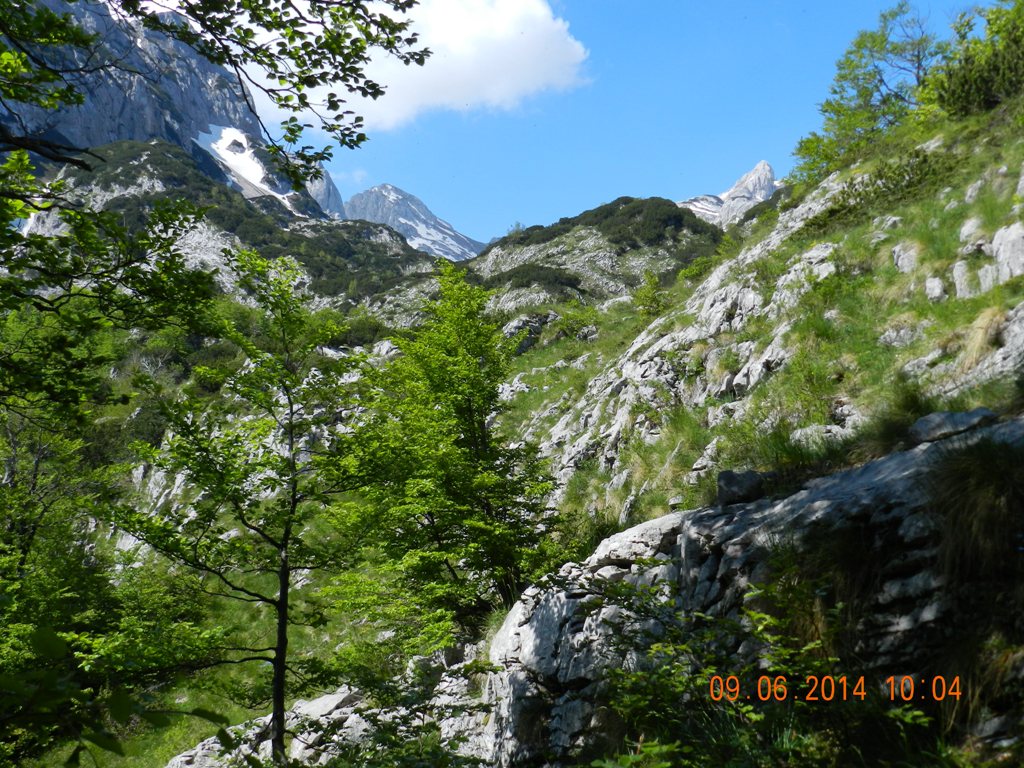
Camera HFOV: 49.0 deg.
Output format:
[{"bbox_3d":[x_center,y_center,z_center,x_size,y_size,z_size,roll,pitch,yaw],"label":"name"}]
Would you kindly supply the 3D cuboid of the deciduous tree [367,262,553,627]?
[{"bbox_3d":[-0.654,0.741,14.000,2.300,4.600,2.300,0,-8,0],"label":"deciduous tree"}]

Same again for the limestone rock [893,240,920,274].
[{"bbox_3d":[6.001,-1.940,17.100,0.420,0.480,0.380,-3,-8,19],"label":"limestone rock"}]

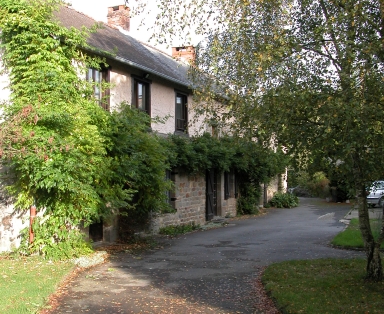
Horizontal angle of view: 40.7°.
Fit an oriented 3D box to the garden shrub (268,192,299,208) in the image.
[{"bbox_3d":[4.880,2.270,27.600,1.600,0.880,1.450,-1,-1,23],"label":"garden shrub"}]

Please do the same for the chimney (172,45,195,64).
[{"bbox_3d":[-0.400,-4.980,25.500,1.020,0.980,0.500,-1,-1,23],"label":"chimney"}]

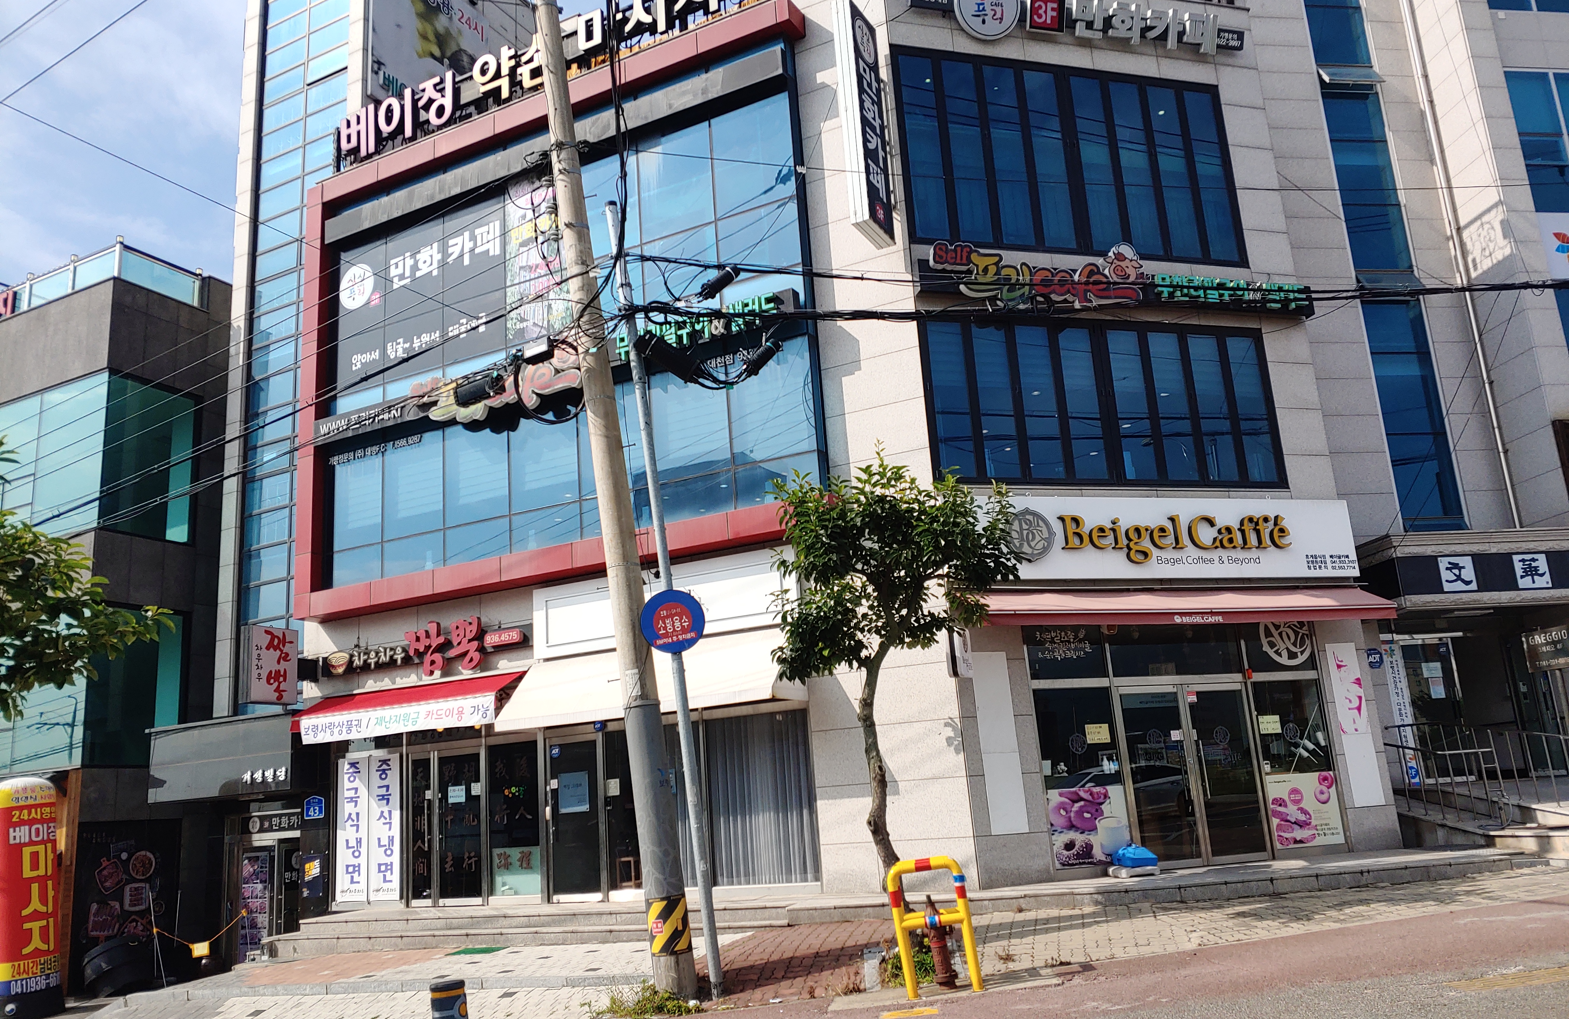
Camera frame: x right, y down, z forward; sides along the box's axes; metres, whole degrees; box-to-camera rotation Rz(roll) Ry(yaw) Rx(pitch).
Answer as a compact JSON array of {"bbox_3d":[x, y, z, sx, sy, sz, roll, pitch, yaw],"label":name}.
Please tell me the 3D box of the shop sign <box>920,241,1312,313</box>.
[{"bbox_3d":[4.393,-2.954,14.676,5.774,0.793,0.366,0,-15,-16],"label":"shop sign"}]

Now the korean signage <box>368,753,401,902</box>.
[{"bbox_3d":[-5.715,4.537,16.205,0.570,2.010,0.030,-11,-16,25],"label":"korean signage"}]

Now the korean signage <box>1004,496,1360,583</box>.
[{"bbox_3d":[4.783,0.384,14.239,5.640,1.020,0.200,0,-15,-16],"label":"korean signage"}]

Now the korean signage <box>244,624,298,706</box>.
[{"bbox_3d":[-7.668,2.343,16.875,0.264,1.108,0.834,-11,-16,25],"label":"korean signage"}]

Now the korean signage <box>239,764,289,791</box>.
[{"bbox_3d":[-7.836,4.029,17.061,1.047,0.285,0.071,-11,-16,25],"label":"korean signage"}]

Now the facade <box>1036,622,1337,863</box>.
[{"bbox_3d":[4.845,2.731,13.595,4.056,2.928,0.163,0,-15,-16],"label":"facade"}]

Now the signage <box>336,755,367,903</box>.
[{"bbox_3d":[-6.281,4.649,16.470,0.580,2.020,0.030,-11,-16,25],"label":"signage"}]

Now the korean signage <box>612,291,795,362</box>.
[{"bbox_3d":[-1.107,-2.241,14.739,2.775,0.579,0.274,-11,-16,25],"label":"korean signage"}]

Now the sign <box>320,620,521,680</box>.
[{"bbox_3d":[-5.203,2.036,16.344,4.005,0.712,0.295,-11,-16,25],"label":"sign"}]

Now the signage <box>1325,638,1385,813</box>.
[{"bbox_3d":[7.250,2.726,14.399,0.460,2.050,0.050,0,-15,-16],"label":"signage"}]

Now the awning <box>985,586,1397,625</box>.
[{"bbox_3d":[4.825,1.163,13.577,5.642,0.508,0.569,0,-15,-16],"label":"awning"}]

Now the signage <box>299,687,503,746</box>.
[{"bbox_3d":[-5.384,2.912,15.639,3.639,0.366,0.081,-11,-16,25],"label":"signage"}]

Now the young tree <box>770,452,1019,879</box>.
[{"bbox_3d":[1.043,1.724,10.568,2.186,4.524,2.135,-4,-14,0],"label":"young tree"}]

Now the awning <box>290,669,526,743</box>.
[{"bbox_3d":[-5.406,2.824,16.096,3.870,0.690,0.630,-11,-16,25],"label":"awning"}]

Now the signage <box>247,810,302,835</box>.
[{"bbox_3d":[-8.398,5.148,18.704,1.423,0.356,0.102,-11,-16,25],"label":"signage"}]

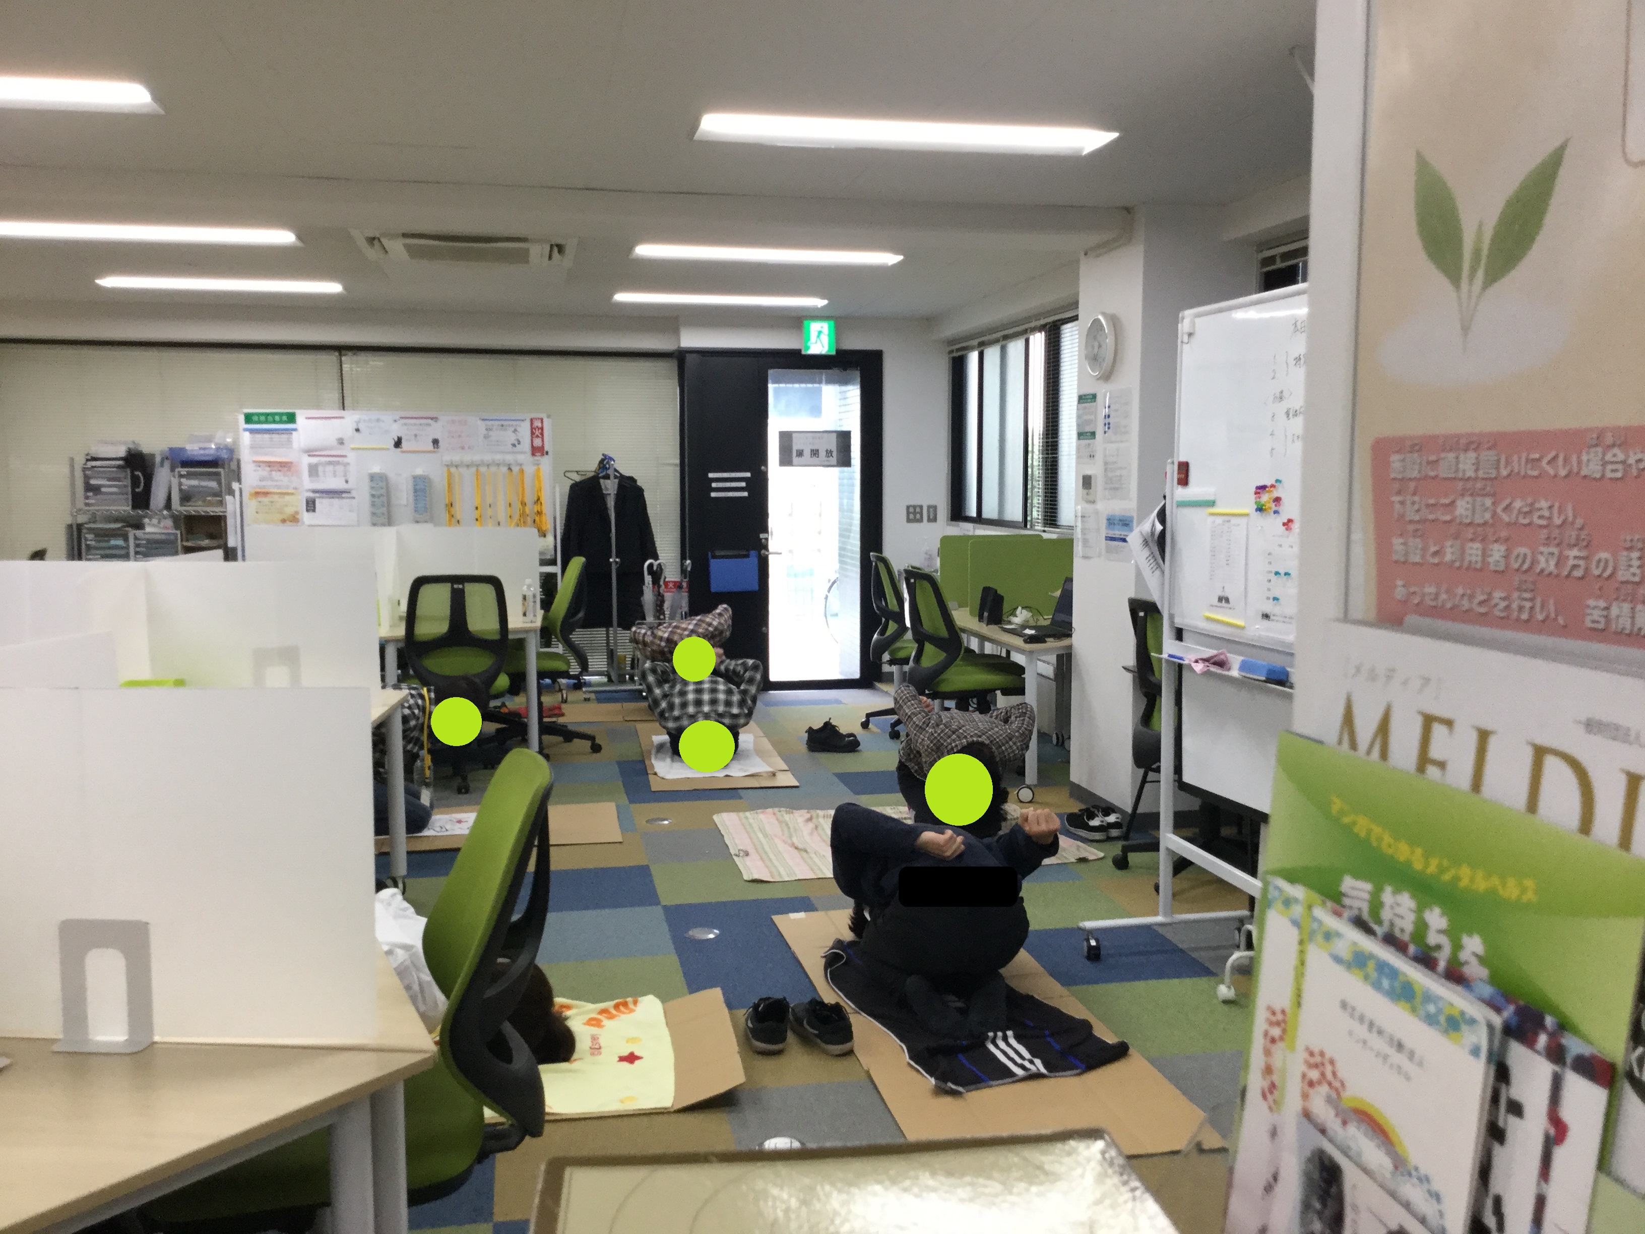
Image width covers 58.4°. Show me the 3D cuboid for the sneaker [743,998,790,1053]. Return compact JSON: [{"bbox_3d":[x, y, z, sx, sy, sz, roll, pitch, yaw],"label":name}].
[{"bbox_3d":[-0.142,1.019,3.794,0.105,0.105,0.285,-1,6,-7],"label":"sneaker"}]

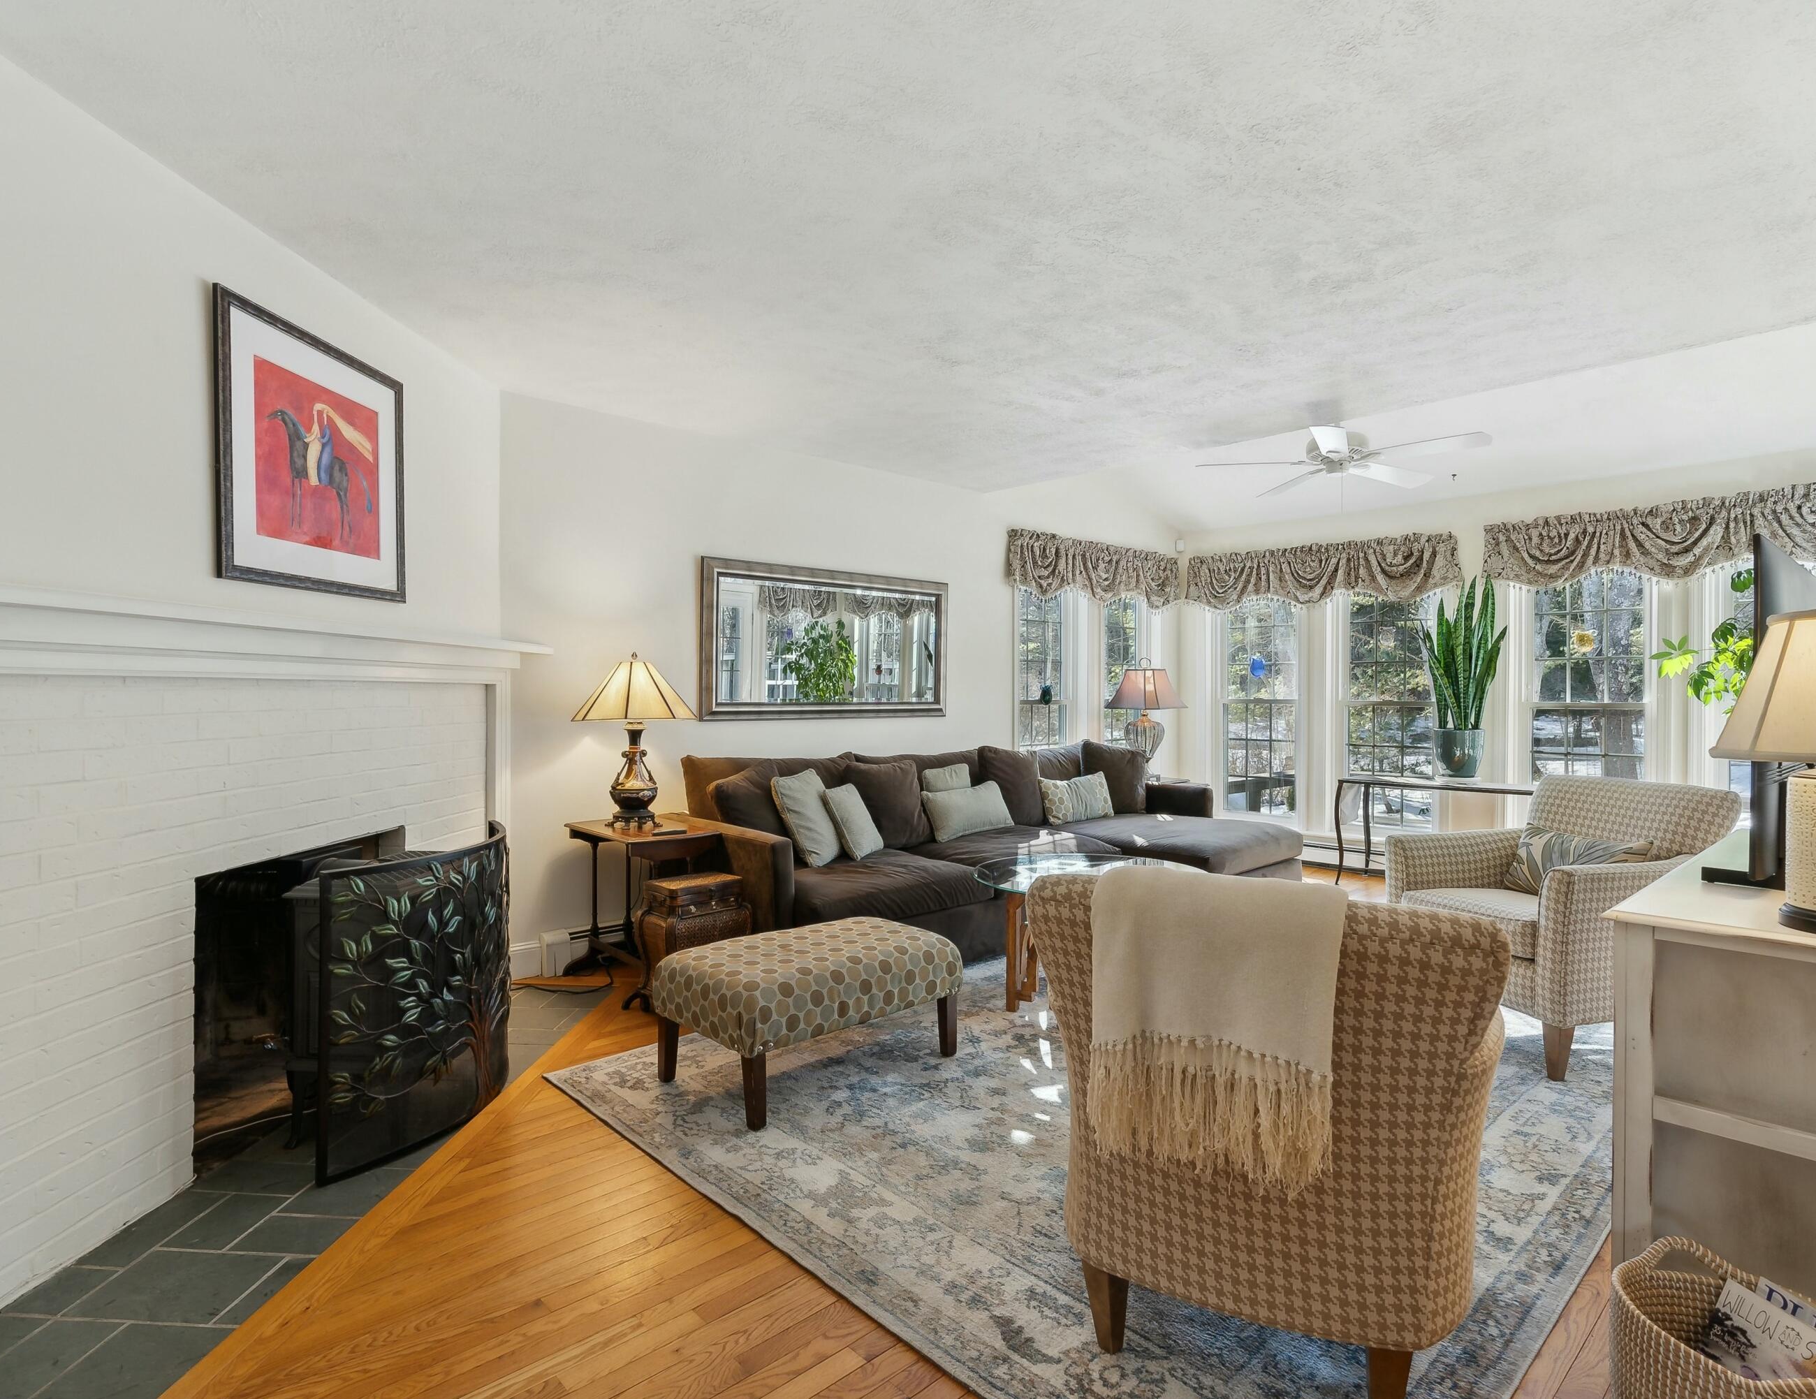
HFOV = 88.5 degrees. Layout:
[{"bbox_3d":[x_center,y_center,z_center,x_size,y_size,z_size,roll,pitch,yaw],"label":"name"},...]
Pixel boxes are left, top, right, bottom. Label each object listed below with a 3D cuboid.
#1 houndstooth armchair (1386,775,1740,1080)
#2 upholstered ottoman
[{"bbox_3d":[2.285,0.742,3.318,0.820,0.860,0.730,0,0,-17],"label":"houndstooth armchair"},{"bbox_3d":[-0.294,0.958,2.961,0.880,0.435,0.510,0,0,-42],"label":"upholstered ottoman"}]

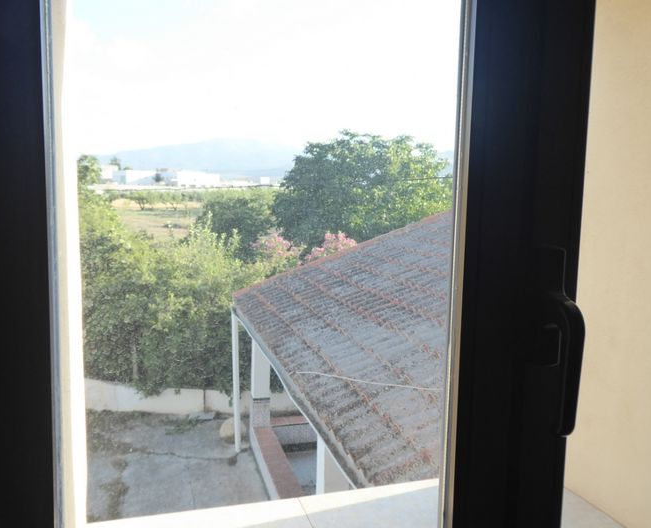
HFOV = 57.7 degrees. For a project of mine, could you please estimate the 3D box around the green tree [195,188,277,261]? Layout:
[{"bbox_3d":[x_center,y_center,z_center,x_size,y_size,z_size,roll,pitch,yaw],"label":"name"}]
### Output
[{"bbox_3d":[-4.523,-1.855,30.000,4.200,4.100,4.200,0,6,-9],"label":"green tree"}]

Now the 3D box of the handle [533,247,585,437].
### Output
[{"bbox_3d":[0.235,0.077,0.590,0.028,0.180,0.050,-1,6,-17],"label":"handle"}]

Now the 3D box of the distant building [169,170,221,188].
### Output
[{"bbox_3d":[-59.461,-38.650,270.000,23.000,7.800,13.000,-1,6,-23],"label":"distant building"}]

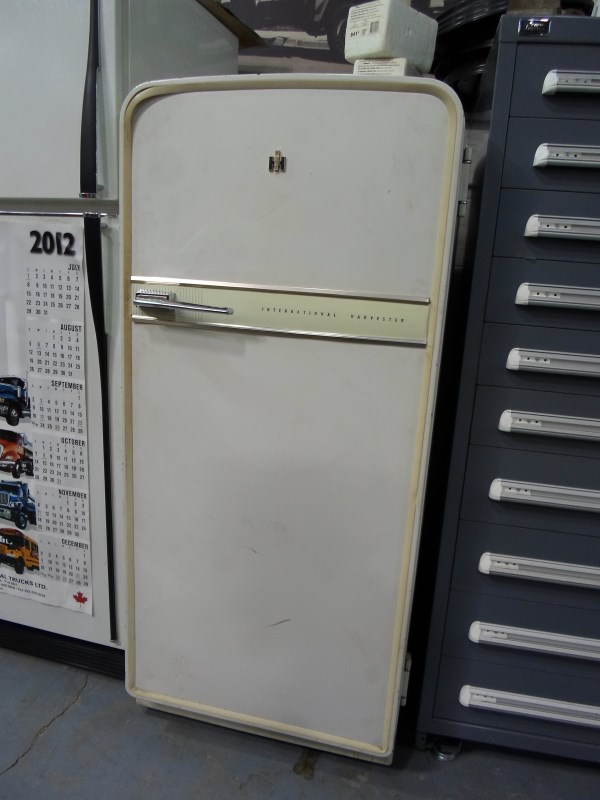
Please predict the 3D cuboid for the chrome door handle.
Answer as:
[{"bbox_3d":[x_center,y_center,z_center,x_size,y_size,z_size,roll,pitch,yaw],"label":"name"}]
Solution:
[{"bbox_3d":[-0.214,-0.182,1.071,0.197,0.034,0.043,6,13,12],"label":"chrome door handle"}]

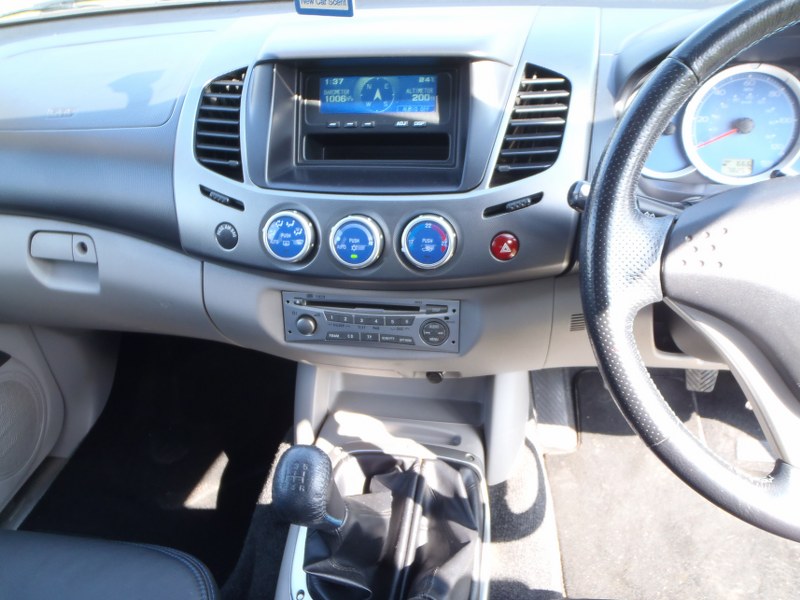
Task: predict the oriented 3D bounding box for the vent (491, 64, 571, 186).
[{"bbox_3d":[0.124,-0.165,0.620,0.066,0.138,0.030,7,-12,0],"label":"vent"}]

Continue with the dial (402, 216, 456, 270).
[{"bbox_3d":[0.026,-0.053,0.590,0.050,0.050,0.022,0,2,6],"label":"dial"}]

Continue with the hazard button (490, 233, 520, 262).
[{"bbox_3d":[0.095,-0.049,0.592,0.026,0.026,0.012,-1,3,2],"label":"hazard button"}]

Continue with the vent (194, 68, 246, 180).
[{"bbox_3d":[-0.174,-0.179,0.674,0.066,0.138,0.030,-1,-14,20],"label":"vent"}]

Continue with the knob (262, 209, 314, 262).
[{"bbox_3d":[-0.106,-0.060,0.613,0.050,0.050,0.022,5,3,14],"label":"knob"}]

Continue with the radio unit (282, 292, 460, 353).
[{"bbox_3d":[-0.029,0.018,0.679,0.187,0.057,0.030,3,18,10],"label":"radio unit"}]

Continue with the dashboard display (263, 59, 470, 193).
[{"bbox_3d":[-0.029,-0.166,0.625,0.198,0.122,0.047,3,3,10],"label":"dashboard display"}]

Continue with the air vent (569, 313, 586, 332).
[{"bbox_3d":[0.182,0.022,0.659,0.022,0.019,0.008,-1,22,3],"label":"air vent"}]

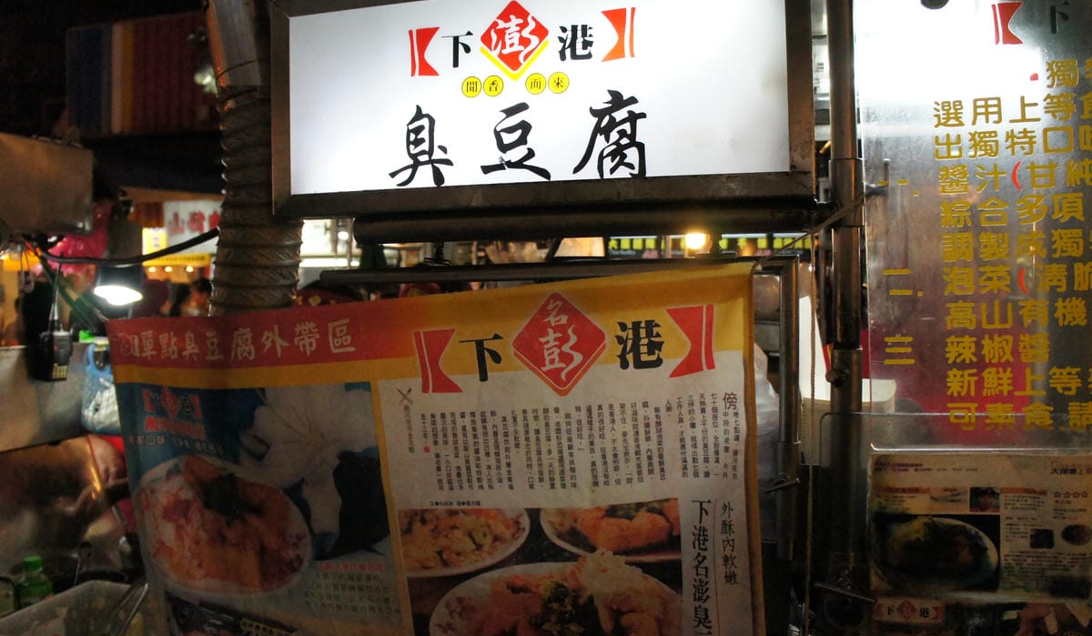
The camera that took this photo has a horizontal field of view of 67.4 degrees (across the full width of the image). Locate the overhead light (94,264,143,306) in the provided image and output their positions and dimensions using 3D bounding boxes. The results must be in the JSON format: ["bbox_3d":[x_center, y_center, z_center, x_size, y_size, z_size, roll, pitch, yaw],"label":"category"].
[{"bbox_3d":[-1.200,-0.092,2.300,0.125,0.100,0.125,5,-8,0],"label":"overhead light"}]

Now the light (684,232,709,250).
[{"bbox_3d":[0.828,-0.430,4.500,0.120,0.120,0.120,1,-2,0],"label":"light"}]

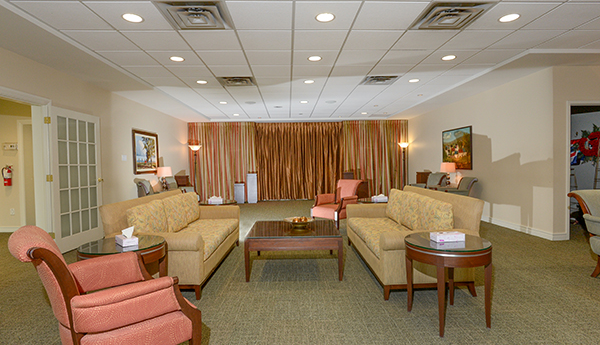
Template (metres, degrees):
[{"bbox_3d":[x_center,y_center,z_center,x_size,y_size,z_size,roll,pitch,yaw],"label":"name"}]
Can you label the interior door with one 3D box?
[{"bbox_3d":[-3.396,0.112,4.915,0.045,2.060,1.100,-1,2,-2],"label":"interior door"}]

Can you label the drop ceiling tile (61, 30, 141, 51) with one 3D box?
[{"bbox_3d":[-2.196,-1.492,3.583,0.580,0.030,0.600,-1,2,-2],"label":"drop ceiling tile"}]

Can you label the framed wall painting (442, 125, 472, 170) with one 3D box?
[{"bbox_3d":[3.629,-0.535,7.379,0.040,0.930,1.290,-1,2,-2],"label":"framed wall painting"}]

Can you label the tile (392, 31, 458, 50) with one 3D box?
[{"bbox_3d":[1.444,-1.553,3.719,0.600,0.030,0.600,-1,2,-2],"label":"tile"}]

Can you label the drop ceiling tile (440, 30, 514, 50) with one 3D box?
[{"bbox_3d":[2.055,-1.563,3.732,0.610,0.020,0.610,-1,2,-2],"label":"drop ceiling tile"}]

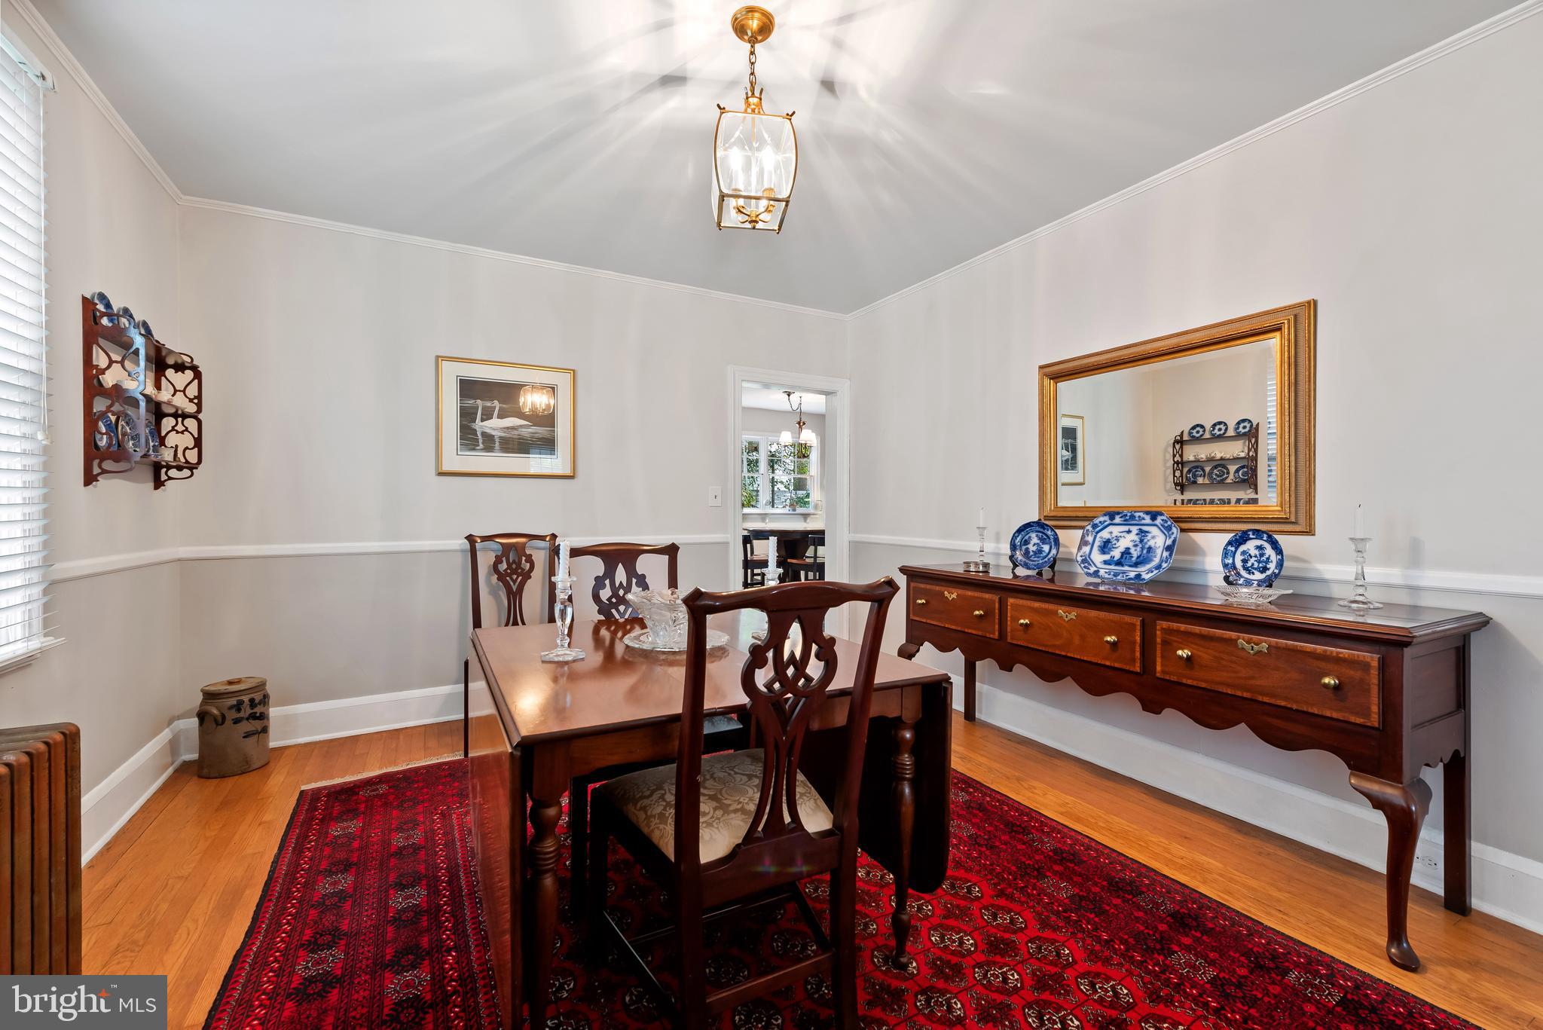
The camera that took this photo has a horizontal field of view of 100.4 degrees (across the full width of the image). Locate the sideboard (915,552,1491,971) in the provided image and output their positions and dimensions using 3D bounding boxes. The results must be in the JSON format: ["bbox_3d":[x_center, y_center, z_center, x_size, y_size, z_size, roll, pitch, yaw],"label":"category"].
[{"bbox_3d":[1.325,0.696,2.562,0.519,0.853,1.995,0,0,-27],"label":"sideboard"}]

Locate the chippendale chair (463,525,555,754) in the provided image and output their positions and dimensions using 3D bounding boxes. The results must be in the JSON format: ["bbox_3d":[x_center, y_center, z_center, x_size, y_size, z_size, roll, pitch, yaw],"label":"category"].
[{"bbox_3d":[-1.307,0.613,3.318,0.536,1.024,0.535,-1,1,-28],"label":"chippendale chair"}]

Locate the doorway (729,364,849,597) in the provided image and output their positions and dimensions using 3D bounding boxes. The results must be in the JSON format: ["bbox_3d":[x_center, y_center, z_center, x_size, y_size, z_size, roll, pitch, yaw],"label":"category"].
[{"bbox_3d":[0.108,0.057,4.549,0.963,2.100,0.170,0,0,-28],"label":"doorway"}]

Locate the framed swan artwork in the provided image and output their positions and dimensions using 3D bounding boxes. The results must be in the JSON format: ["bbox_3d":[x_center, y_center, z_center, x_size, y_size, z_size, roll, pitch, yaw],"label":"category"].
[{"bbox_3d":[-1.490,-0.535,3.652,0.729,0.644,0.028,-1,1,-28],"label":"framed swan artwork"}]

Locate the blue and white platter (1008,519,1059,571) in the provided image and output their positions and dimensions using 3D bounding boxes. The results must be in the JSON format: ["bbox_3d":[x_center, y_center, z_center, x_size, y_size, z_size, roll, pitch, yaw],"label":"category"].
[{"bbox_3d":[1.218,0.143,2.974,0.032,0.232,0.232,21,-12,-35],"label":"blue and white platter"}]

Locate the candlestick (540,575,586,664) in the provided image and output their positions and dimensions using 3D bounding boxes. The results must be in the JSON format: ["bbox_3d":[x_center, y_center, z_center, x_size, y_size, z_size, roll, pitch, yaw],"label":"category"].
[{"bbox_3d":[-0.567,0.278,1.754,0.122,0.222,0.122,0,0,-28],"label":"candlestick"}]

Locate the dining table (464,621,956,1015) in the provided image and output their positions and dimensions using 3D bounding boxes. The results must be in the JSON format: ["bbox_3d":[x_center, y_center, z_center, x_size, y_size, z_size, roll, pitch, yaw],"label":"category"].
[{"bbox_3d":[-0.301,0.770,1.974,1.064,0.725,1.254,-1,1,-27],"label":"dining table"}]

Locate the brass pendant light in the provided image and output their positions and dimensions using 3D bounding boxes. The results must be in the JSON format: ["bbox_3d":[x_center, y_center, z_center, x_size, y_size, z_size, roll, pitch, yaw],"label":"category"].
[{"bbox_3d":[-0.051,-1.168,1.905,0.226,0.587,0.226,0,1,-8],"label":"brass pendant light"}]

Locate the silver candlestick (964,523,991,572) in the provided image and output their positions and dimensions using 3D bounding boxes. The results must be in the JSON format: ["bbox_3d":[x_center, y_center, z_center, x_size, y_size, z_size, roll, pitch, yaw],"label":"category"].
[{"bbox_3d":[1.012,0.164,3.167,0.131,0.220,0.131,-1,1,-28],"label":"silver candlestick"}]

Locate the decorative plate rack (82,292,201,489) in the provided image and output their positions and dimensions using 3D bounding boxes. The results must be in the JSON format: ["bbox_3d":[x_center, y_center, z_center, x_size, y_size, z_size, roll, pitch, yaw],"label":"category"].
[{"bbox_3d":[-2.375,-0.415,2.464,0.160,0.640,0.640,0,0,-28],"label":"decorative plate rack"}]

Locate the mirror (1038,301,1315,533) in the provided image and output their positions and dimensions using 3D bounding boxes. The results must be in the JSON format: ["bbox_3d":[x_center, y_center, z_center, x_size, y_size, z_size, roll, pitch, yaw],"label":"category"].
[{"bbox_3d":[1.593,-0.330,2.685,0.055,0.800,1.123,0,0,-28],"label":"mirror"}]

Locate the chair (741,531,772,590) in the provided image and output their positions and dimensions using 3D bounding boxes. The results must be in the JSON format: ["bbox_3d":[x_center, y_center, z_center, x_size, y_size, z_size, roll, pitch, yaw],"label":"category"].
[{"bbox_3d":[-0.101,0.651,6.455,0.460,0.880,0.430,0,0,-10],"label":"chair"}]

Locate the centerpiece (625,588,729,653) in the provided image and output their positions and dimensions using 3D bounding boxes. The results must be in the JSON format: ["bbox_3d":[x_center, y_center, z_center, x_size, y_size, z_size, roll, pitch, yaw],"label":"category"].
[{"bbox_3d":[-0.309,0.334,2.097,0.340,0.150,0.340,0,1,0],"label":"centerpiece"}]

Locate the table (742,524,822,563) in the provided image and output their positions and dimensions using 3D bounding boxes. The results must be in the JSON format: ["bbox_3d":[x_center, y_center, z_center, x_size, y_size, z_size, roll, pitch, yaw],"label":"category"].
[{"bbox_3d":[0.232,0.625,7.004,1.150,0.910,1.150,-1,1,-28],"label":"table"}]

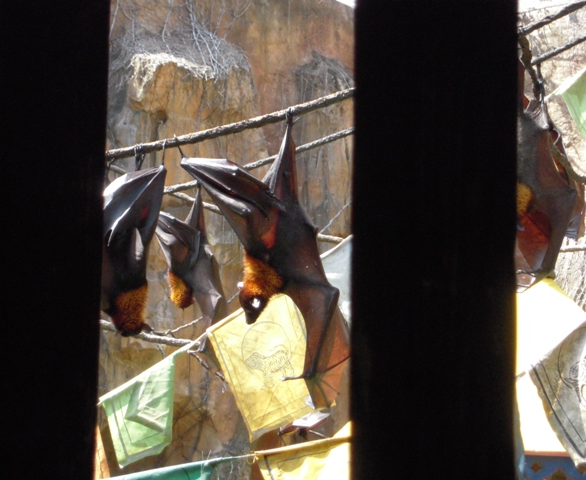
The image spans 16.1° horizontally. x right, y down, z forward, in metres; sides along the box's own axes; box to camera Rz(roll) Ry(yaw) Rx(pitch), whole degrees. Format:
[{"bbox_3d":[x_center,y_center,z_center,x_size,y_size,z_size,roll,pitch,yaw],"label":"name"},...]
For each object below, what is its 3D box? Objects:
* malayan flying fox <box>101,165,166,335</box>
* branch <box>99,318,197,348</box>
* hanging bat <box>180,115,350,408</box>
[{"bbox_3d":[-0.364,0.014,4.500,0.180,0.390,0.180,1,-5,-3],"label":"malayan flying fox"},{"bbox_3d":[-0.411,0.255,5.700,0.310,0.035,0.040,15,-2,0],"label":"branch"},{"bbox_3d":[-0.058,0.047,4.500,0.380,0.640,0.220,0,-5,12],"label":"hanging bat"}]

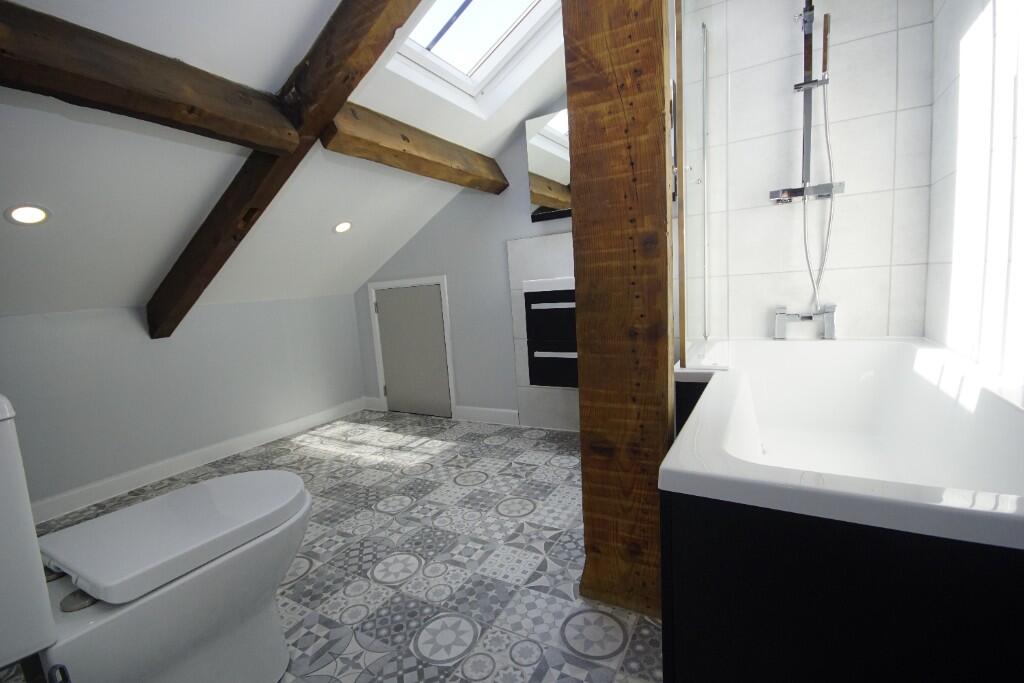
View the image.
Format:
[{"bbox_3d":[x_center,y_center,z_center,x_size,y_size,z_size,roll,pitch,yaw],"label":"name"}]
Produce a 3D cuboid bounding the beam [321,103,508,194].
[{"bbox_3d":[-0.387,-0.887,2.022,0.086,0.176,1.180,-32,-8,30],"label":"beam"}]

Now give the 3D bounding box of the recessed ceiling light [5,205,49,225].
[{"bbox_3d":[-1.568,-0.413,1.381,0.093,0.020,0.093,-36,-9,28],"label":"recessed ceiling light"}]

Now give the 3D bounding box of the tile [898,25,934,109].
[{"bbox_3d":[1.568,-1.065,1.666,0.108,0.300,0.010,0,7,27],"label":"tile"}]

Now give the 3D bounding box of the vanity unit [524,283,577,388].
[{"bbox_3d":[0.439,-0.066,2.140,0.600,0.510,0.430,0,7,27],"label":"vanity unit"}]

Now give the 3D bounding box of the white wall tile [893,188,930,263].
[{"bbox_3d":[1.615,-0.463,1.731,0.112,0.300,0.010,0,7,27],"label":"white wall tile"}]

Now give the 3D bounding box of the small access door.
[{"bbox_3d":[-0.693,0.077,3.017,0.568,0.899,0.040,0,7,27],"label":"small access door"}]

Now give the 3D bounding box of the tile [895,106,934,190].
[{"bbox_3d":[1.593,-0.764,1.698,0.109,0.300,0.010,0,7,27],"label":"tile"}]

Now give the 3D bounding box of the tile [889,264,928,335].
[{"bbox_3d":[1.635,-0.164,1.764,0.113,0.298,0.010,0,7,27],"label":"tile"}]

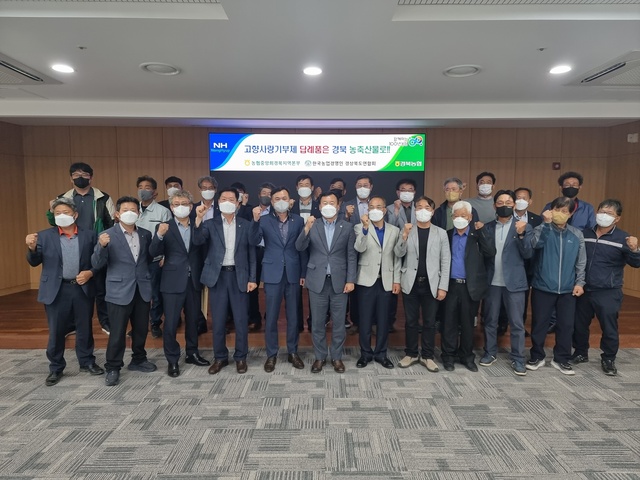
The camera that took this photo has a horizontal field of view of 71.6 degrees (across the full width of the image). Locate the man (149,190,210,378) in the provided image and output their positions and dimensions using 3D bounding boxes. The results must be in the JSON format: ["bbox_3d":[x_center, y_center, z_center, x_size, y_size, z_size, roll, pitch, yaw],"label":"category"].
[{"bbox_3d":[-1.363,0.391,4.334,0.557,1.739,0.420,-1,5,-10],"label":"man"}]

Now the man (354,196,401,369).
[{"bbox_3d":[0.570,0.411,4.399,0.460,1.675,0.380,0,5,4],"label":"man"}]

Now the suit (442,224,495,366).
[{"bbox_3d":[1.431,0.519,4.303,0.530,1.380,0.360,1,5,15],"label":"suit"}]

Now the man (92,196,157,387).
[{"bbox_3d":[-1.801,0.443,4.088,0.550,1.680,0.440,-2,5,-20],"label":"man"}]

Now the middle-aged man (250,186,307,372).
[{"bbox_3d":[-0.404,0.376,4.324,0.536,1.764,0.400,0,5,-3],"label":"middle-aged man"}]

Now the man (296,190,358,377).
[{"bbox_3d":[0.063,0.395,4.287,0.560,1.730,0.400,0,5,1],"label":"man"}]

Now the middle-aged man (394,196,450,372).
[{"bbox_3d":[1.003,0.420,4.342,0.538,1.664,0.400,1,5,8],"label":"middle-aged man"}]

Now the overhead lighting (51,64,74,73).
[{"bbox_3d":[-2.006,-1.336,3.466,0.175,0.030,0.175,0,5,0],"label":"overhead lighting"}]

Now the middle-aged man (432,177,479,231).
[{"bbox_3d":[1.550,0.168,5.076,0.580,1.750,0.380,1,5,14],"label":"middle-aged man"}]

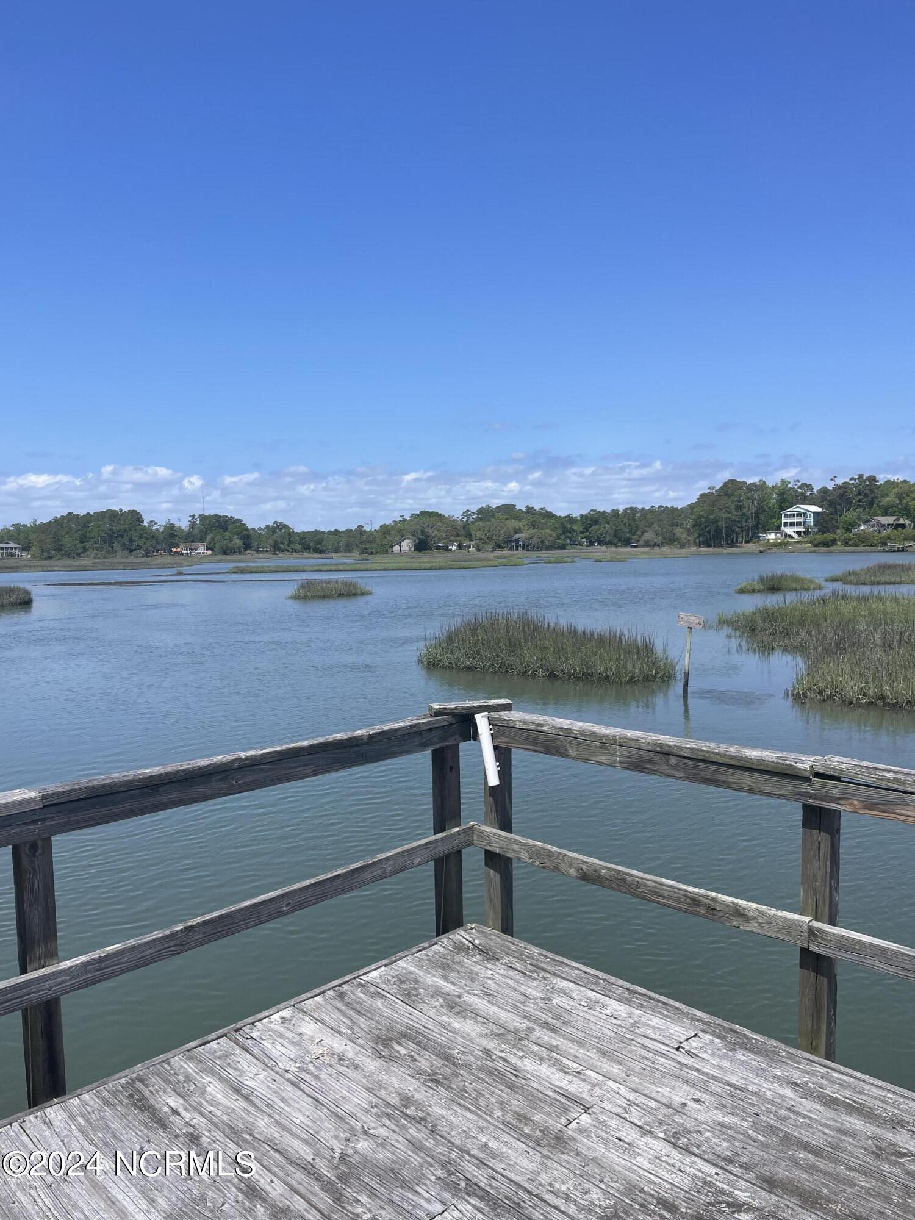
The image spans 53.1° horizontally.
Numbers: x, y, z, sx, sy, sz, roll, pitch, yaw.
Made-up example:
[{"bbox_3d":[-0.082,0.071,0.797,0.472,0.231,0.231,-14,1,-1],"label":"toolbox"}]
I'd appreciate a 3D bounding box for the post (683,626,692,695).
[{"bbox_3d":[4.529,0.991,17.984,0.090,1.400,0.090,5,5,33],"label":"post"}]

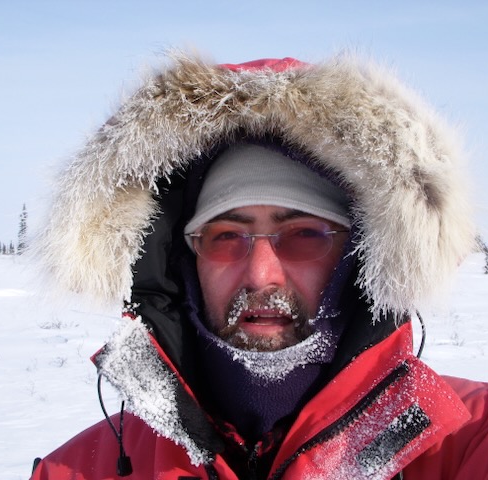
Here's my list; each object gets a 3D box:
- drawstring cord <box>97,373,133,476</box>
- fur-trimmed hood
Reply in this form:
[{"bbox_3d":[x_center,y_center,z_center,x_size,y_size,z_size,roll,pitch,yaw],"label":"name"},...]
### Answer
[{"bbox_3d":[-0.116,0.165,0.630,0.033,0.094,0.025,0,-1,0],"label":"drawstring cord"},{"bbox_3d":[0.012,-0.050,0.685,0.385,0.275,0.270,0,-1,-3],"label":"fur-trimmed hood"}]

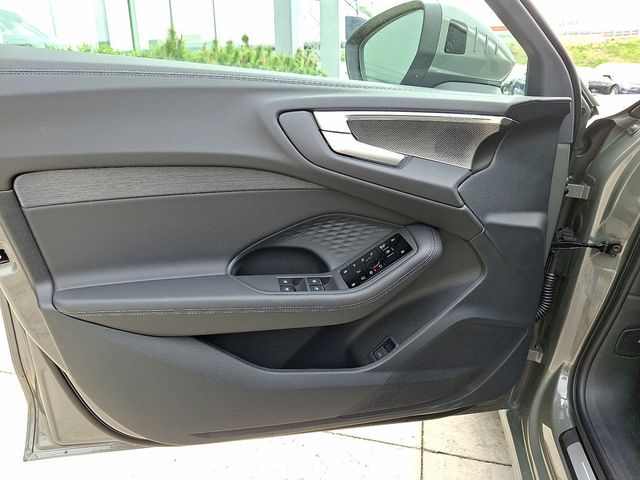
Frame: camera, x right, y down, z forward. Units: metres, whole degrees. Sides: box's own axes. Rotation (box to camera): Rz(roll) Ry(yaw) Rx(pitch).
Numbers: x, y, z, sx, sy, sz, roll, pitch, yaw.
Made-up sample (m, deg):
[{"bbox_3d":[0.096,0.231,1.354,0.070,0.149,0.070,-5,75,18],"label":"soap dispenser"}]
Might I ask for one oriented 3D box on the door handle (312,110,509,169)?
[{"bbox_3d":[0.147,-0.165,0.750,0.310,0.082,0.060,-3,21,-8],"label":"door handle"}]

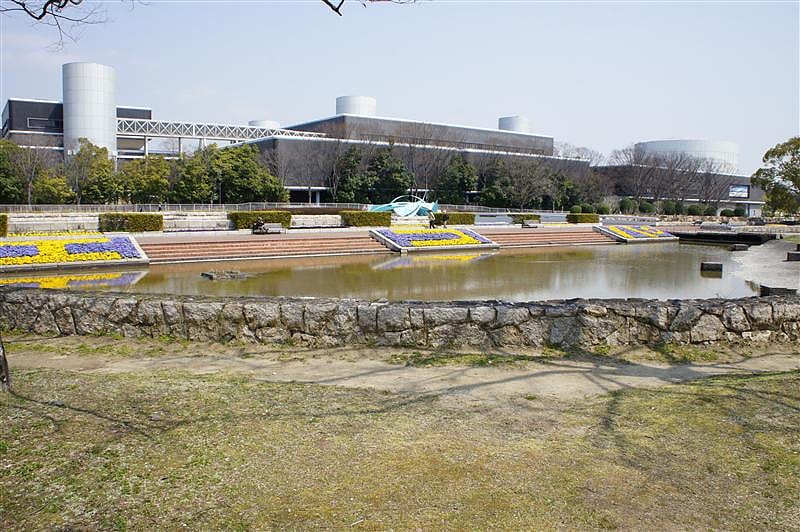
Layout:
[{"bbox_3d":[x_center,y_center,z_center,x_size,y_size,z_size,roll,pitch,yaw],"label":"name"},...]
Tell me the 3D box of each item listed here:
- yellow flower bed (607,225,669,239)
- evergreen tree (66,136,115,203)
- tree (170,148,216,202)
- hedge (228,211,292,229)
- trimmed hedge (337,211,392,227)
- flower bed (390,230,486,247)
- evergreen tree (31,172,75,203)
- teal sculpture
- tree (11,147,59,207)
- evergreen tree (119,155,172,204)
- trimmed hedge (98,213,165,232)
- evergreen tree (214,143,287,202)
[{"bbox_3d":[21.590,-3.174,55.026,7.200,0.900,3.300,-4,7,-35],"label":"yellow flower bed"},{"bbox_3d":[-43.507,-12.681,84.002,6.586,9.808,6.059,-2,6,-27],"label":"evergreen tree"},{"bbox_3d":[-30.604,-12.672,88.849,6.408,8.892,5.896,-2,6,-19],"label":"tree"},{"bbox_3d":[-9.890,-3.251,42.992,3.900,1.252,1.600,-4,7,-35],"label":"hedge"},{"bbox_3d":[-2.695,-3.722,48.123,3.600,1.284,1.600,-4,7,-35],"label":"trimmed hedge"},{"bbox_3d":[2.264,-1.953,41.241,7.200,0.900,3.300,-4,7,-35],"label":"flower bed"},{"bbox_3d":[-47.581,-10.122,82.561,5.696,4.958,5.240,-3,6,-30],"label":"evergreen tree"},{"bbox_3d":[0.409,-7.006,70.000,7.200,2.569,4.000,-4,7,-35],"label":"teal sculpture"},{"bbox_3d":[-49.857,-11.799,81.776,6.155,8.457,5.662,-3,7,-31],"label":"tree"},{"bbox_3d":[-36.720,-11.903,86.497,7.324,7.791,6.738,-2,6,-23],"label":"evergreen tree"},{"bbox_3d":[-17.056,-2.725,37.889,3.550,1.104,1.600,-4,7,-35],"label":"trimmed hedge"},{"bbox_3d":[-22.927,-13.419,91.938,10.379,9.815,9.549,-1,6,-14],"label":"evergreen tree"}]

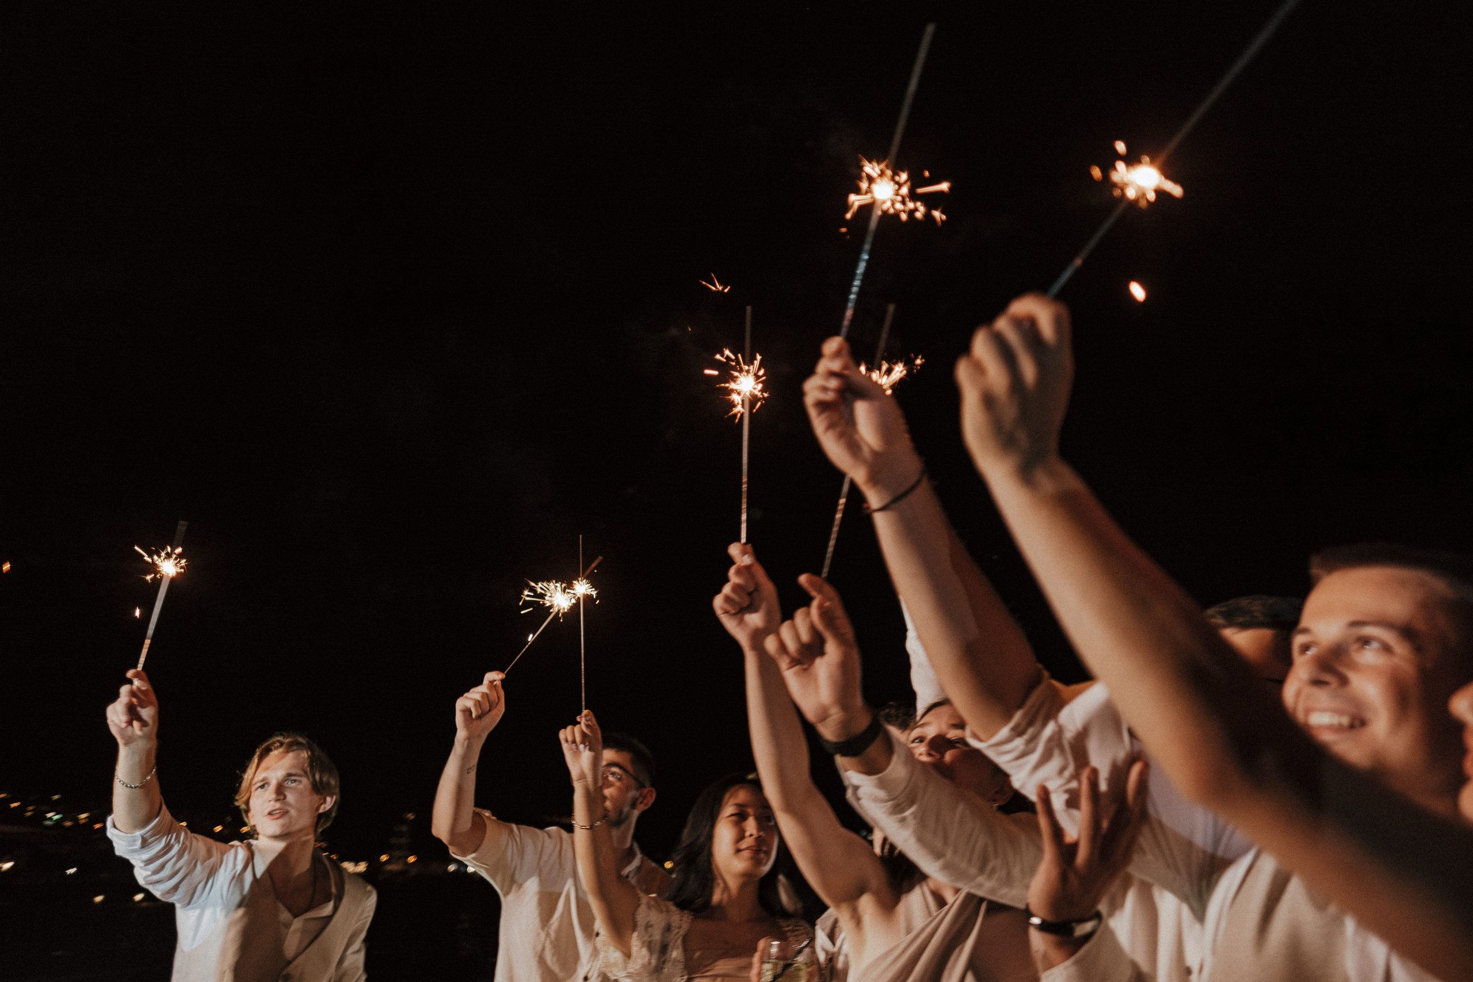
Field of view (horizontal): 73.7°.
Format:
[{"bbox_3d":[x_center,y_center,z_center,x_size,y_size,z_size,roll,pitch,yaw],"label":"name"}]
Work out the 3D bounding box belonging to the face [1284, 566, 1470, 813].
[{"bbox_3d":[0.583,0.176,0.915,0.165,0.215,0.160,25,-23,-24],"label":"face"}]

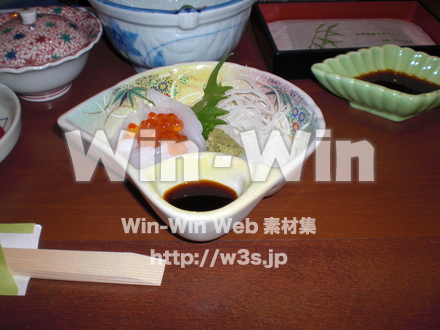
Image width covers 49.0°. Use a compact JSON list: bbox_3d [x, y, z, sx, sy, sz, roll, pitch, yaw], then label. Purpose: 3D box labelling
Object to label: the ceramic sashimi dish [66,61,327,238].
[{"bbox_3d":[-0.021,-0.015,0.353,0.186,0.045,0.163,-2,41,0],"label":"ceramic sashimi dish"}]

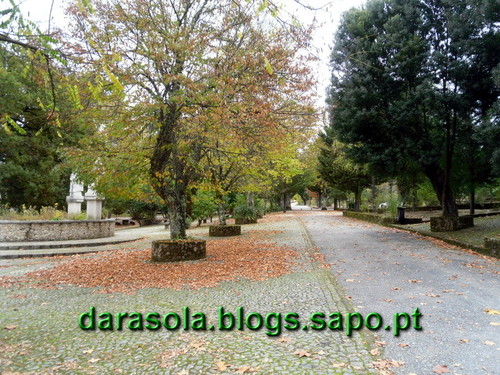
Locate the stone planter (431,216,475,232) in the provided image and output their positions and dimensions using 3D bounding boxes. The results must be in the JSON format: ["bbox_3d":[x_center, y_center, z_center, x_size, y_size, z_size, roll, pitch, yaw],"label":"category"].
[{"bbox_3d":[9.740,1.736,19.500,1.800,0.620,1.600,-1,-2,26],"label":"stone planter"}]

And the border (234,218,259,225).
[{"bbox_3d":[-0.250,2.444,28.900,1.580,0.420,1.550,0,-2,5],"label":"border"}]

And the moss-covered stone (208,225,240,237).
[{"bbox_3d":[-1.145,1.978,18.600,1.470,0.480,1.450,0,-2,0],"label":"moss-covered stone"}]

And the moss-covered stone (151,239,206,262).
[{"bbox_3d":[-1.963,1.702,11.100,1.480,0.520,1.450,0,-2,0],"label":"moss-covered stone"}]

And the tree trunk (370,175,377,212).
[{"bbox_3d":[14.082,0.796,46.000,0.550,4.000,0.550,0,-2,5],"label":"tree trunk"}]

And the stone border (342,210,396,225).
[{"bbox_3d":[10.026,2.568,35.866,1.000,0.480,17.500,0,-2,5],"label":"stone border"}]

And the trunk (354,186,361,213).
[{"bbox_3d":[11.298,1.261,42.500,0.560,2.750,0.560,0,-2,5],"label":"trunk"}]

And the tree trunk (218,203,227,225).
[{"bbox_3d":[-1.265,1.205,18.600,0.370,1.020,0.340,0,-2,0],"label":"tree trunk"}]

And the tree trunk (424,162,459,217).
[{"bbox_3d":[9.234,0.121,19.500,1.400,2.600,1.000,-1,-2,25],"label":"tree trunk"}]

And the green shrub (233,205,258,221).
[{"bbox_3d":[-0.280,1.669,27.000,1.700,1.050,1.550,0,-2,0],"label":"green shrub"}]

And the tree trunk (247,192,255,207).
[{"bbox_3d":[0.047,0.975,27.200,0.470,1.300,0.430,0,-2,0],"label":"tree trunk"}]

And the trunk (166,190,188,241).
[{"bbox_3d":[-2.004,0.763,11.100,0.530,1.380,0.480,0,-2,0],"label":"trunk"}]

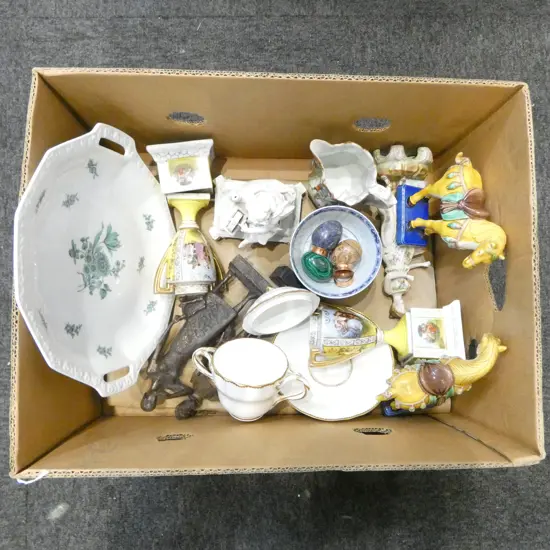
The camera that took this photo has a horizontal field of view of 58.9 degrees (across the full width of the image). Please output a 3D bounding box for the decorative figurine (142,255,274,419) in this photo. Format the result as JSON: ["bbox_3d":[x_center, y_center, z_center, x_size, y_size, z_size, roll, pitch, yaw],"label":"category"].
[{"bbox_3d":[-0.089,0.084,0.643,0.107,0.075,0.215,38,84,1],"label":"decorative figurine"}]

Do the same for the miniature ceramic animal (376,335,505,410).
[{"bbox_3d":[0.204,0.129,0.620,0.130,0.148,0.060,-9,69,-6],"label":"miniature ceramic animal"}]

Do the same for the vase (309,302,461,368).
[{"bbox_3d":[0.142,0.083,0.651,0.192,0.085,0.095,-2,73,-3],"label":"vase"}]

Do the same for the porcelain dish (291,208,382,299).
[{"bbox_3d":[0.081,-0.029,0.670,0.121,0.057,0.121,0,85,-3],"label":"porcelain dish"}]

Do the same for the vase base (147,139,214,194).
[{"bbox_3d":[-0.119,-0.138,0.660,0.085,0.085,0.063,-8,91,-3],"label":"vase base"}]

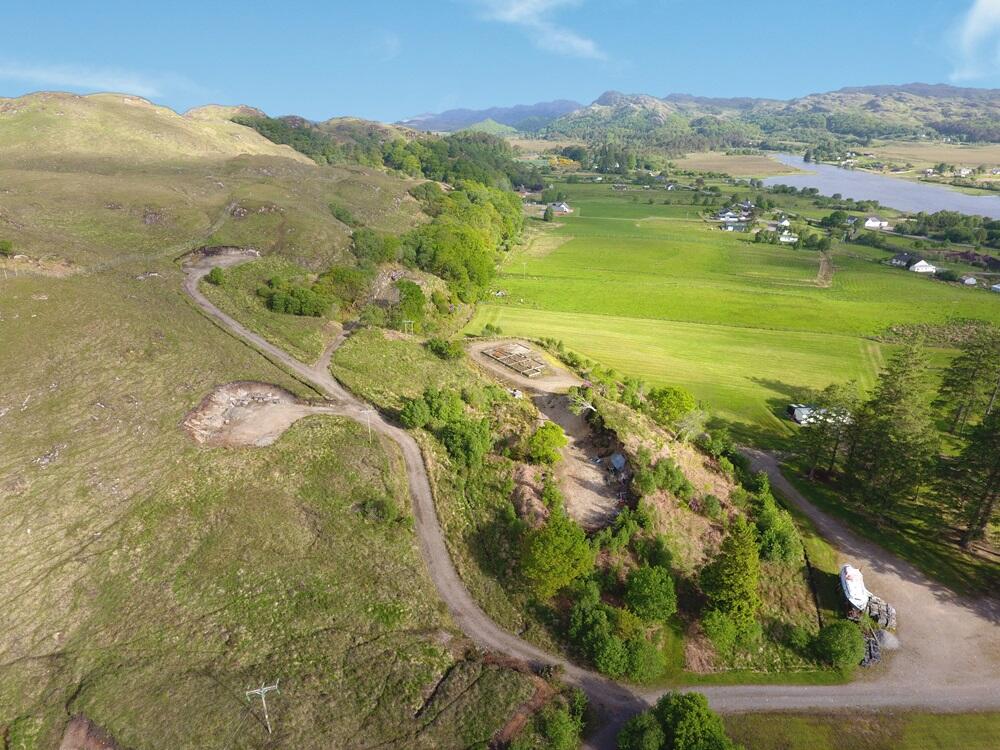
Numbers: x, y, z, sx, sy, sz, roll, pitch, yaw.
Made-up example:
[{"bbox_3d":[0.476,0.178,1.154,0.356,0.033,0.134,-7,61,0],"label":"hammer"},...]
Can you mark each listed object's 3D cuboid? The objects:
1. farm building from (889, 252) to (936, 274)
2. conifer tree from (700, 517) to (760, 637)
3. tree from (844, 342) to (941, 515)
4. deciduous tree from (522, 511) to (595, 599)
[{"bbox_3d":[176.154,-47.766,245.567,16.000,5.600,11.000,11,26,22],"label":"farm building"},{"bbox_3d":[24.494,21.213,61.408,6.200,13.800,6.200,13,27,25],"label":"conifer tree"},{"bbox_3d":[56.707,8.063,84.298,11.500,26.000,11.500,18,29,34],"label":"tree"},{"bbox_3d":[6.092,19.857,62.840,7.400,10.600,7.400,4,24,7],"label":"deciduous tree"}]

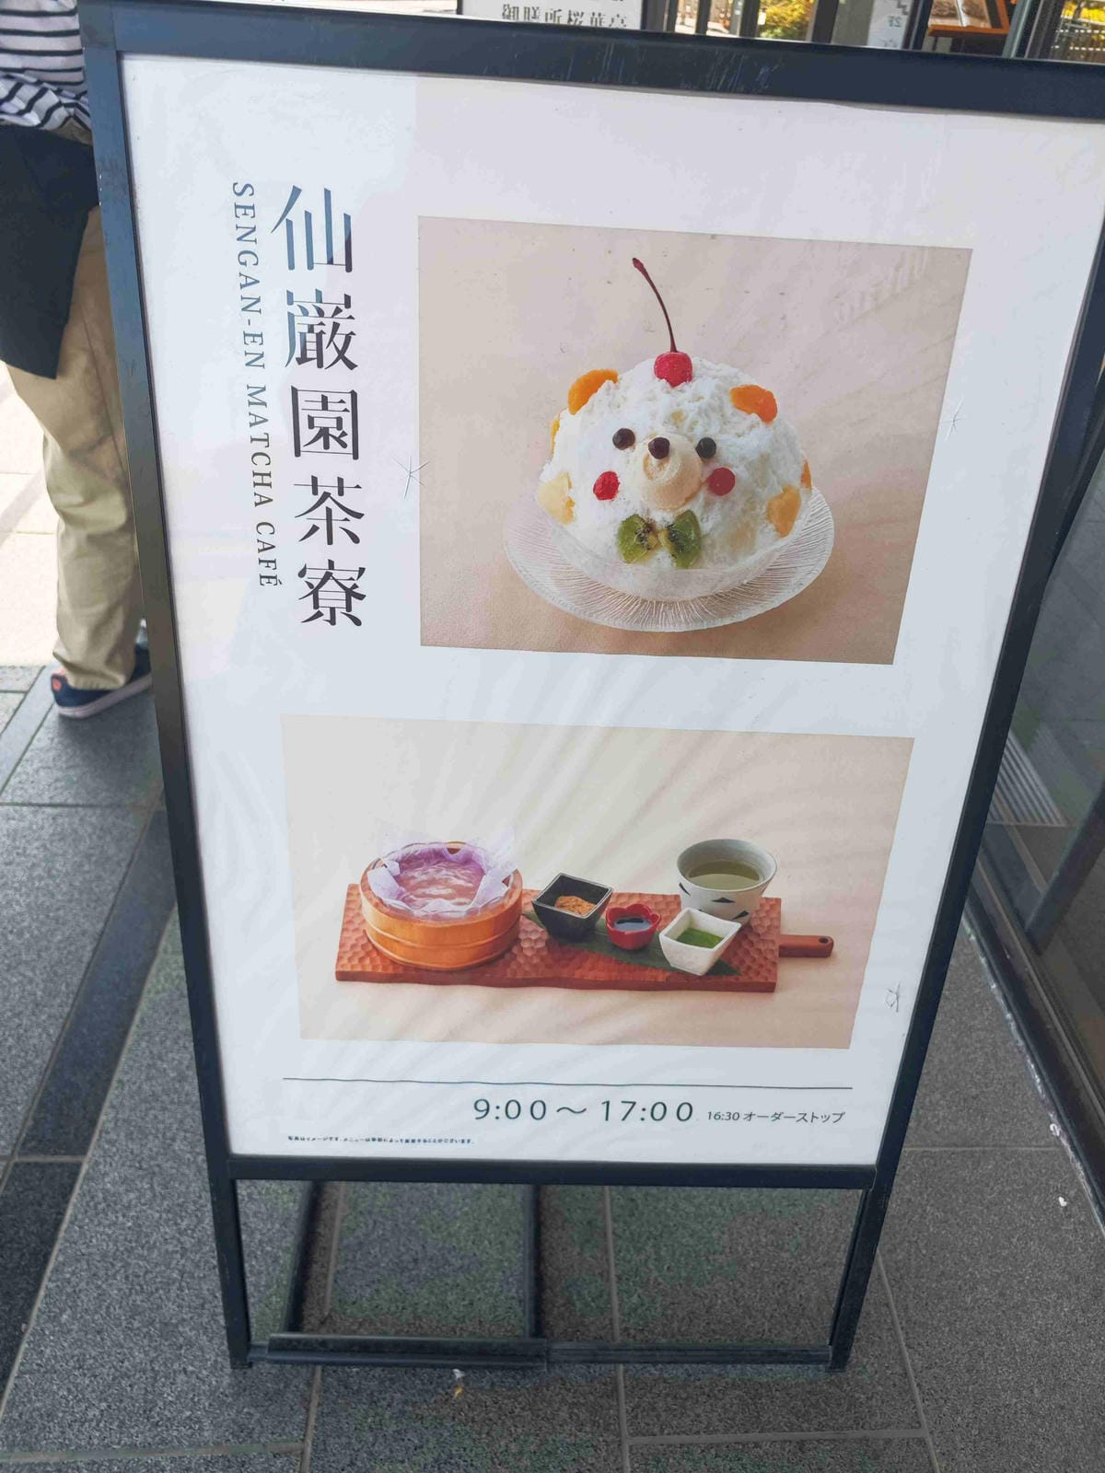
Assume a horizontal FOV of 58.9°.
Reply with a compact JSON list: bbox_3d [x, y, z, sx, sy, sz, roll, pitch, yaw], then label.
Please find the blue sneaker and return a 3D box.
[{"bbox_3d":[-0.786,-0.146,1.810,0.100,0.102,0.280,27,45,26],"label":"blue sneaker"}]

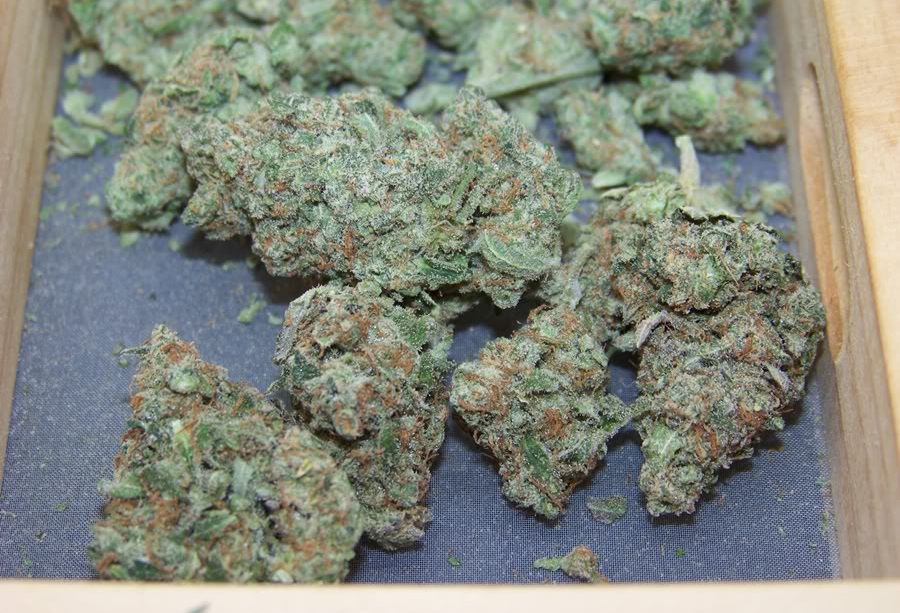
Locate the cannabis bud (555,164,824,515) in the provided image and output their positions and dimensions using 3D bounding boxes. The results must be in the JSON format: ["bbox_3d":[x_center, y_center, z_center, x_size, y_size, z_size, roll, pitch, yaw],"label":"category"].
[{"bbox_3d":[0.027,0.003,0.229,0.030,0.025,0.042,0,56,0],"label":"cannabis bud"}]

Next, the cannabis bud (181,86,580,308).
[{"bbox_3d":[-0.008,-0.013,0.237,0.047,0.023,0.022,10,57,7],"label":"cannabis bud"}]

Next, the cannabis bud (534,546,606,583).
[{"bbox_3d":[0.013,0.029,0.226,0.008,0.003,0.004,4,56,3],"label":"cannabis bud"}]

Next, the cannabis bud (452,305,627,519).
[{"bbox_3d":[0.010,0.012,0.228,0.019,0.017,0.025,0,56,0],"label":"cannabis bud"}]

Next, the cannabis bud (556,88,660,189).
[{"bbox_3d":[0.020,-0.021,0.256,0.009,0.009,0.015,-35,63,-21],"label":"cannabis bud"}]

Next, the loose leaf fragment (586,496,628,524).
[{"bbox_3d":[0.018,0.023,0.231,0.005,0.001,0.003,0,56,0],"label":"loose leaf fragment"}]

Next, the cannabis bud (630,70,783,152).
[{"bbox_3d":[0.033,-0.025,0.259,0.019,0.009,0.009,13,57,8],"label":"cannabis bud"}]

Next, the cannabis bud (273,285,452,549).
[{"bbox_3d":[-0.010,0.012,0.225,0.020,0.021,0.030,0,56,0],"label":"cannabis bud"}]

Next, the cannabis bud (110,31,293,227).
[{"bbox_3d":[-0.031,-0.022,0.253,0.015,0.016,0.029,35,63,21],"label":"cannabis bud"}]

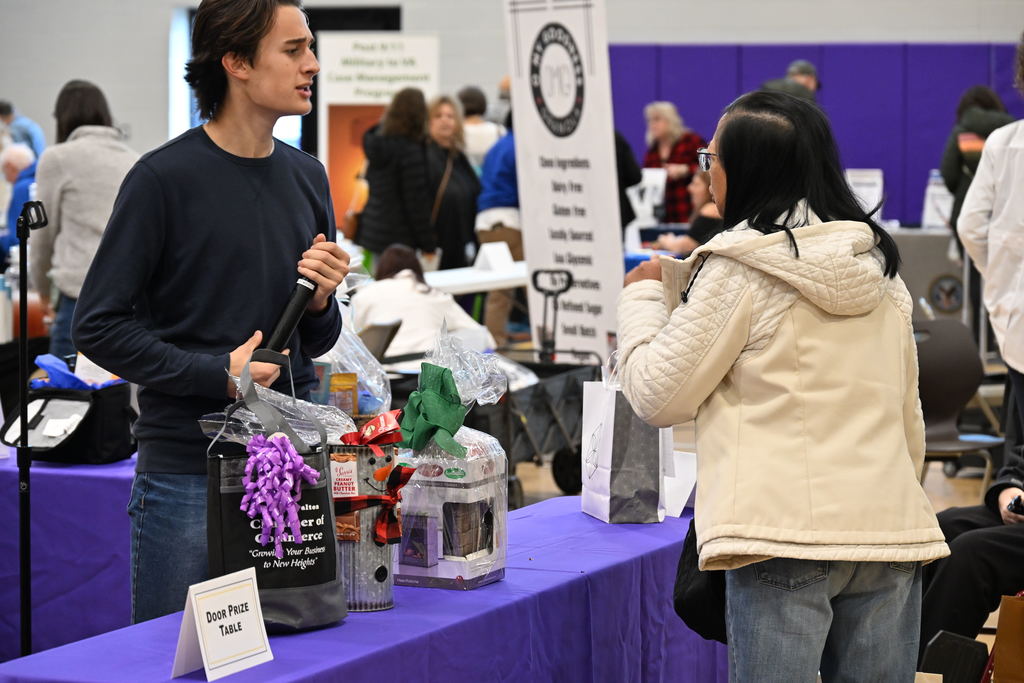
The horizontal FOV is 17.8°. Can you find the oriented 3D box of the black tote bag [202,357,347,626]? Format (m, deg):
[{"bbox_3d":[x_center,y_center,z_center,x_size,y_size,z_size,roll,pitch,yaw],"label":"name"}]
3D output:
[{"bbox_3d":[-0.376,0.241,5.270,0.215,0.415,0.130,-2,4,-26],"label":"black tote bag"}]

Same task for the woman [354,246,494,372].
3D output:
[{"bbox_3d":[-0.365,0.115,13.291,0.550,1.030,0.720,0,4,0],"label":"woman"}]

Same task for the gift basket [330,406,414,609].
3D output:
[{"bbox_3d":[-0.241,0.277,5.443,0.130,0.320,0.130,-3,5,-38],"label":"gift basket"}]

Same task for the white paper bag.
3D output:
[{"bbox_3d":[0.225,0.211,6.598,0.115,0.290,0.200,-1,4,-14],"label":"white paper bag"}]

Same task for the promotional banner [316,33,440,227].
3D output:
[{"bbox_3d":[-0.898,-1.018,21.983,0.820,2.070,0.200,0,4,-3],"label":"promotional banner"}]

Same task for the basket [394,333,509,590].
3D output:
[{"bbox_3d":[-0.108,0.202,5.684,0.148,0.435,0.148,2,4,26],"label":"basket"}]

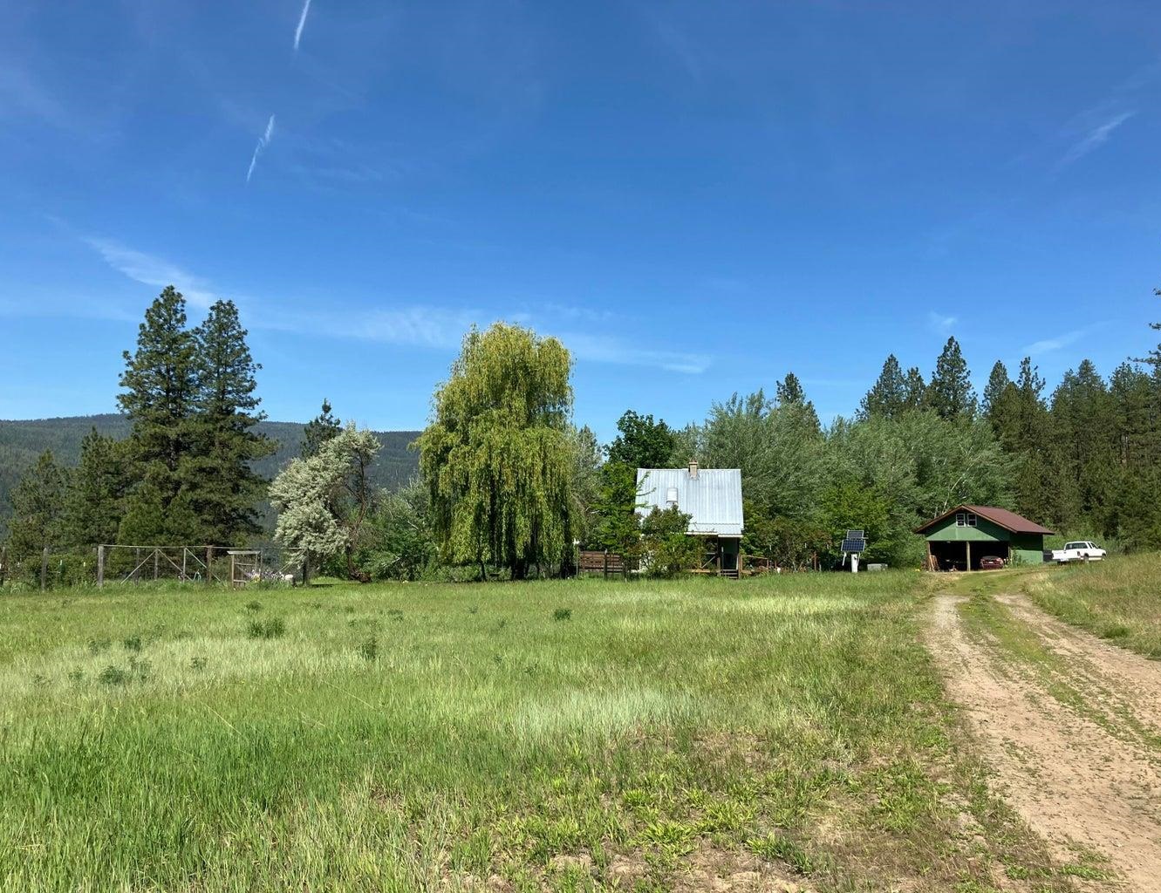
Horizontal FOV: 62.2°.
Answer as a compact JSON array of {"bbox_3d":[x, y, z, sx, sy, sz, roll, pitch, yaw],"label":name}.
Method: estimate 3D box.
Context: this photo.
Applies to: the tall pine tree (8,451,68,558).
[{"bbox_3d":[-32.953,3.931,58.906,3.762,7.385,3.762,0,-6,0],"label":"tall pine tree"}]

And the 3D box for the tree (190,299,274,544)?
[{"bbox_3d":[-23.476,-0.893,65.431,5.815,18.638,5.815,0,-6,0],"label":"tree"}]

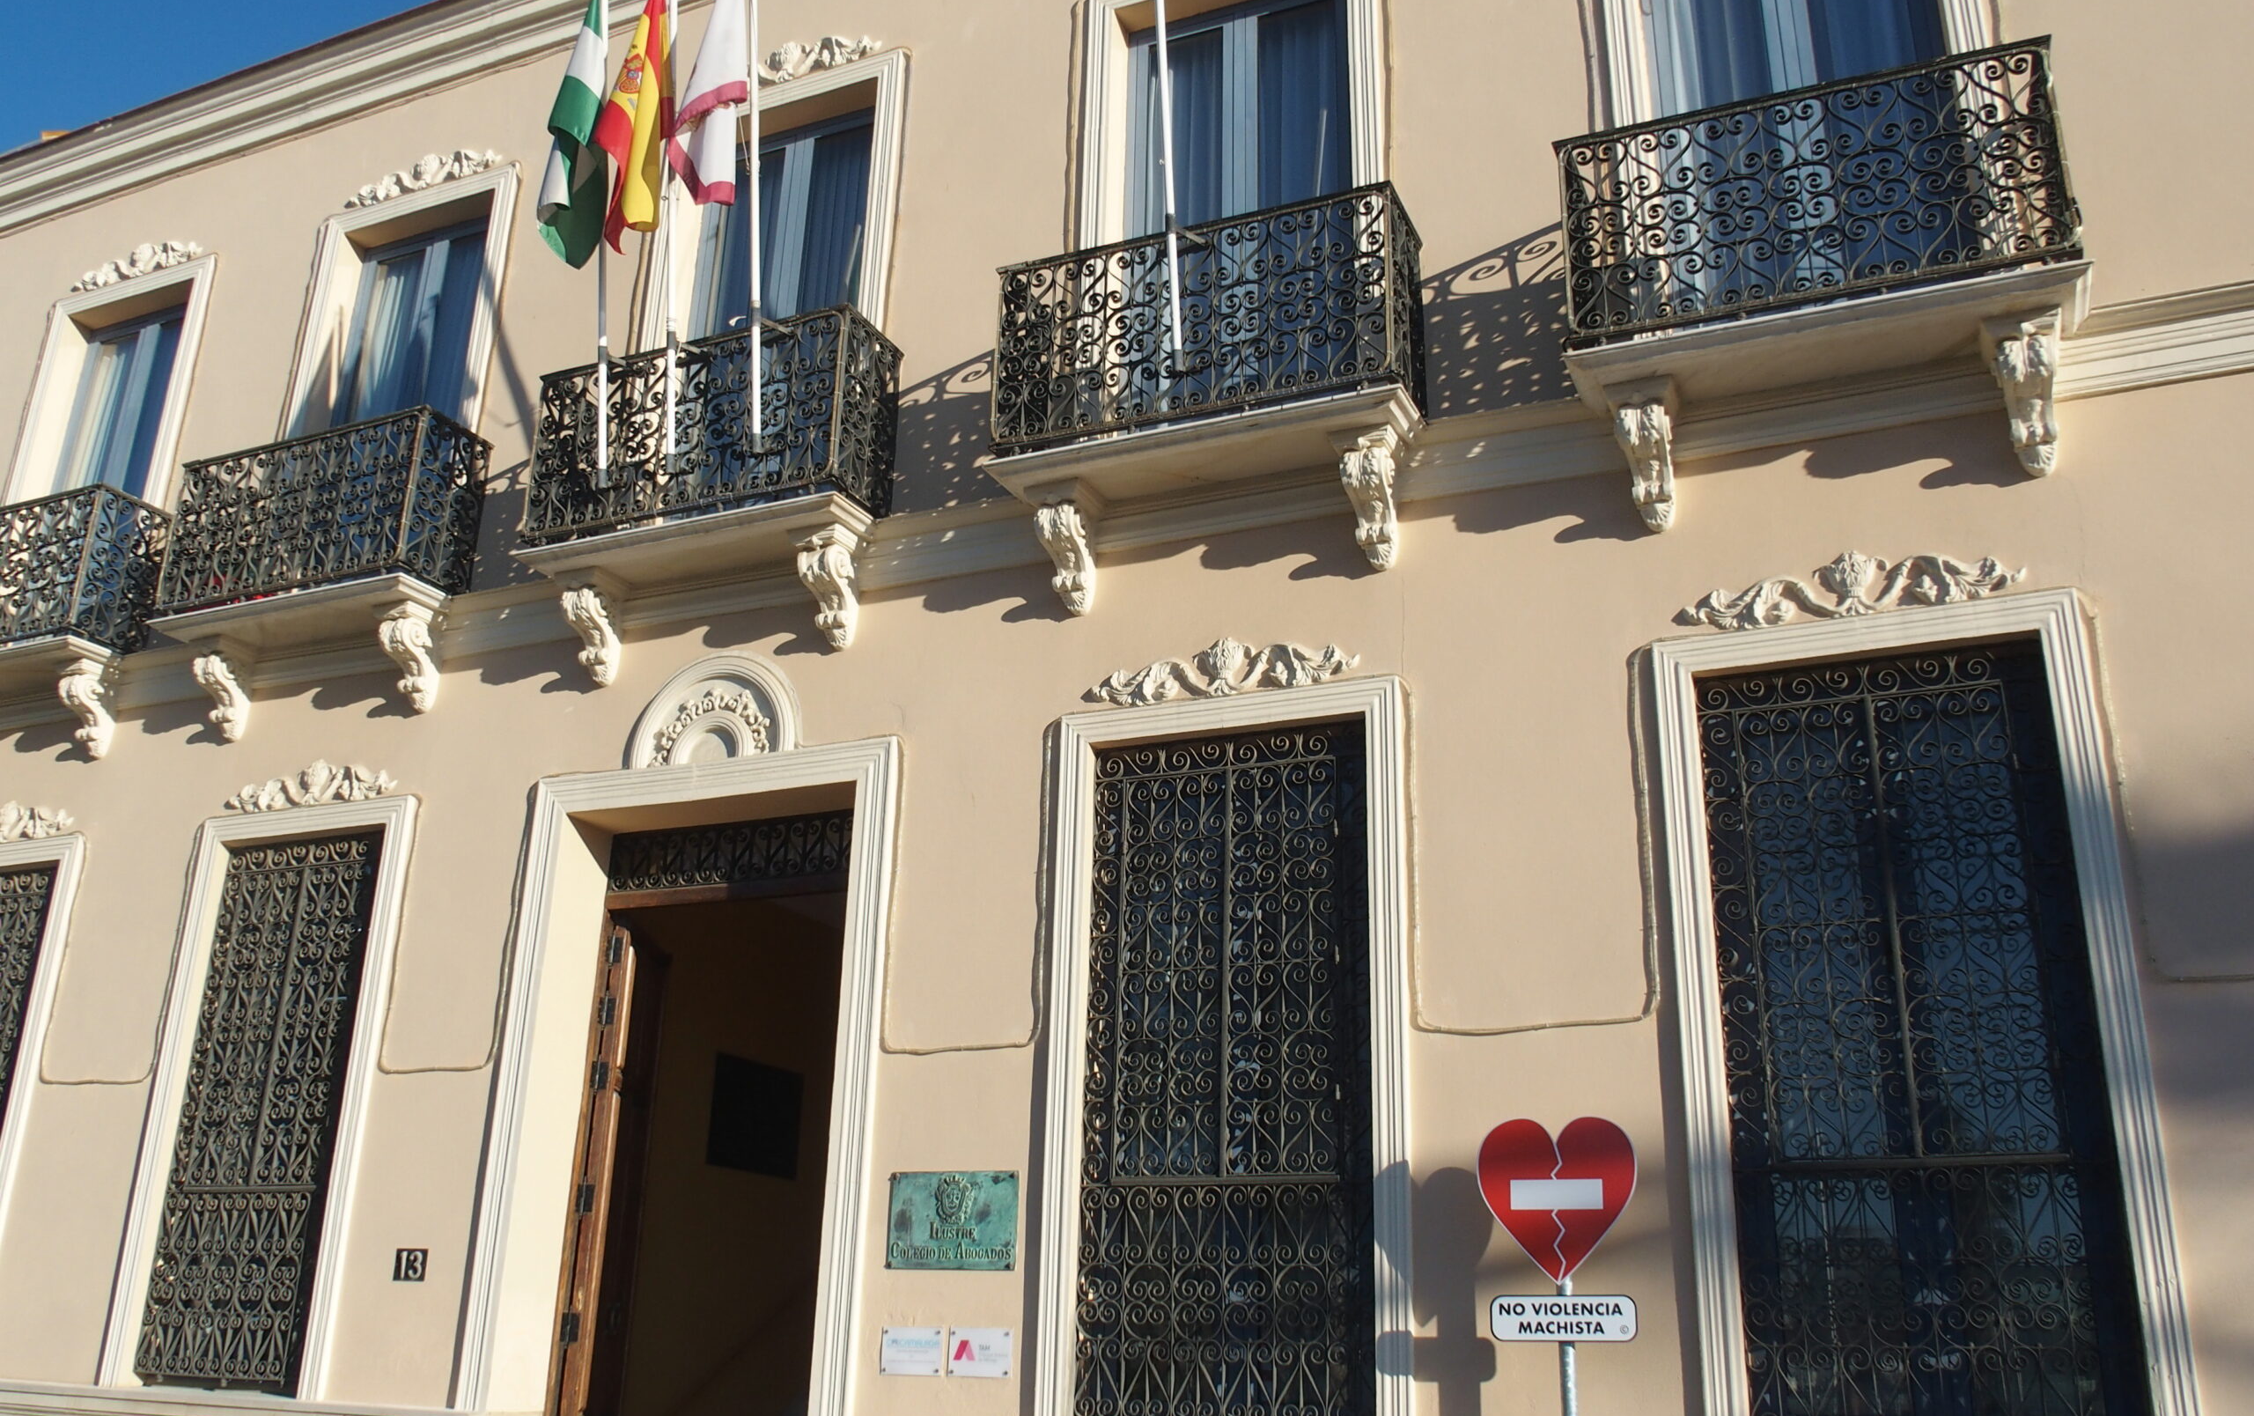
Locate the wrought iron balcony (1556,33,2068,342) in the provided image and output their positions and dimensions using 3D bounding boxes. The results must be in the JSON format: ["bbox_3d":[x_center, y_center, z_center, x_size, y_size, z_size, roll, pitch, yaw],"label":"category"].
[{"bbox_3d":[2.870,-2.026,7.698,1.957,0.995,0.596,-7,-21,22],"label":"wrought iron balcony"}]

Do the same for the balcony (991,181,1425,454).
[{"bbox_3d":[0.379,-1.734,8.742,2.009,0.992,0.596,-7,-21,22],"label":"balcony"}]

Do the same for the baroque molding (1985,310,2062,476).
[{"bbox_3d":[3.513,-1.206,7.089,0.265,0.559,0.345,-7,-20,23],"label":"baroque molding"}]

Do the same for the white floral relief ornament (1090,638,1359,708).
[{"bbox_3d":[0.447,-0.194,8.872,1.414,0.283,0.100,-7,-20,23],"label":"white floral relief ornament"}]

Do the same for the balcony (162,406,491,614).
[{"bbox_3d":[-4.796,-1.069,10.873,1.951,0.974,0.533,-7,-20,23],"label":"balcony"}]

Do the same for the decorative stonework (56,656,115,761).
[{"bbox_3d":[-6.541,0.028,11.420,0.229,0.533,0.400,-7,-21,22],"label":"decorative stonework"}]

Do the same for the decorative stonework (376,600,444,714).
[{"bbox_3d":[-4.111,-0.269,10.406,0.229,0.533,0.400,-7,-21,22],"label":"decorative stonework"}]

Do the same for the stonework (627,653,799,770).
[{"bbox_3d":[-2.154,-0.014,9.516,1.073,0.566,0.073,-7,-20,23],"label":"stonework"}]

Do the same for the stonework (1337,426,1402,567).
[{"bbox_3d":[1.104,-0.904,8.014,0.268,0.533,0.384,-7,-21,23],"label":"stonework"}]

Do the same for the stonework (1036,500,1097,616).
[{"bbox_3d":[-0.288,-0.716,8.741,0.209,0.515,0.309,-7,-20,23],"label":"stonework"}]

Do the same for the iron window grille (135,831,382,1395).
[{"bbox_3d":[-4.748,2.162,10.101,1.295,2.953,0.052,-7,-21,22],"label":"iron window grille"}]

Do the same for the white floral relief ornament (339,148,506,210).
[{"bbox_3d":[-4.559,-3.483,11.812,1.351,0.265,0.100,-7,-21,23],"label":"white floral relief ornament"}]

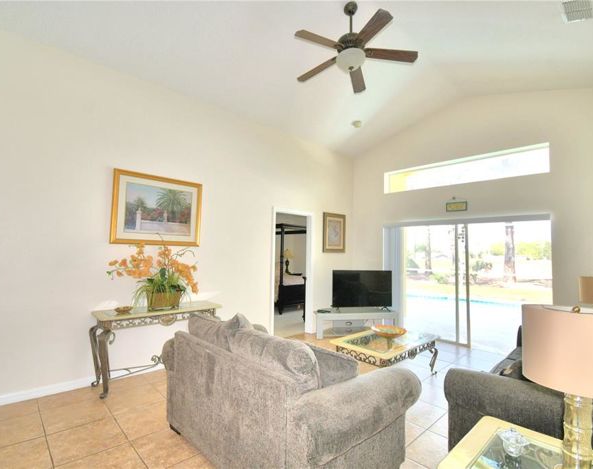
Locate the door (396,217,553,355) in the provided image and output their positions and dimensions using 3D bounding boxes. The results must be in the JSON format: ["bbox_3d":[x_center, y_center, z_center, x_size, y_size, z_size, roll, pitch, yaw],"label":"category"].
[{"bbox_3d":[2.728,0.824,4.918,0.120,2.020,2.340,6,-6,-43],"label":"door"}]

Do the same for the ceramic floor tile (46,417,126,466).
[{"bbox_3d":[-1.564,1.540,2.204,0.449,0.012,0.449,4,-5,-42],"label":"ceramic floor tile"}]

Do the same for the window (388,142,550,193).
[{"bbox_3d":[2.728,-1.070,5.125,0.100,0.450,2.570,6,-6,-43],"label":"window"}]

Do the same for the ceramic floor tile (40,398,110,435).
[{"bbox_3d":[-1.847,1.518,2.472,0.450,0.010,0.450,6,-6,-43],"label":"ceramic floor tile"}]

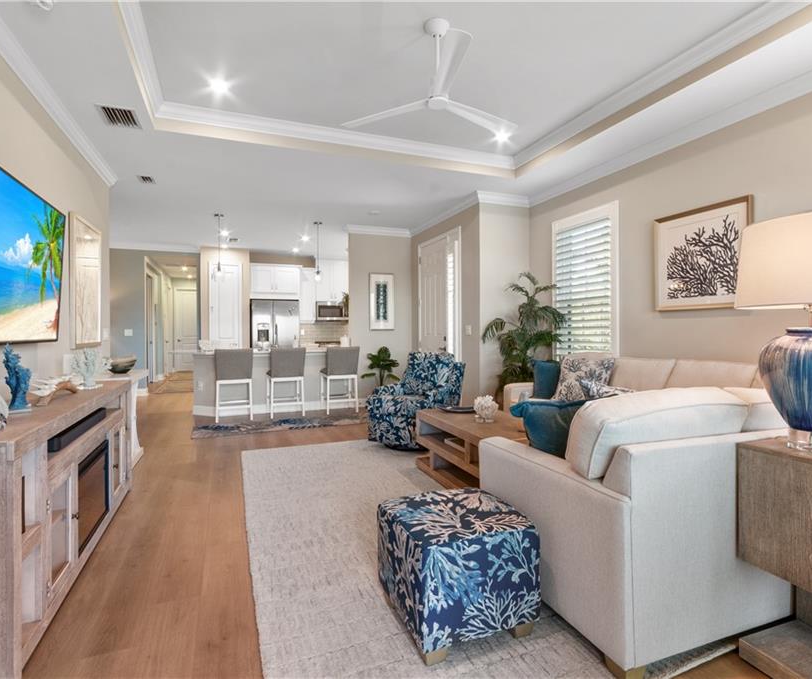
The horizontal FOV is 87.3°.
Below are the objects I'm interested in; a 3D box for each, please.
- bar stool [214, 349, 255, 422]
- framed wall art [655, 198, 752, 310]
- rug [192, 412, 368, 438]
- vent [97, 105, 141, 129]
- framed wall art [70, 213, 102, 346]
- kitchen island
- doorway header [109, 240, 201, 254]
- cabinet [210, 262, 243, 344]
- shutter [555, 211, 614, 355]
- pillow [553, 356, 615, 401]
[{"bbox_3d":[-2.325,0.603,5.753,0.461,0.956,0.475,0,1,-23],"label":"bar stool"},{"bbox_3d":[2.365,-0.645,3.422,0.045,0.809,0.753,0,1,-23],"label":"framed wall art"},{"bbox_3d":[-1.424,1.079,5.463,2.319,0.012,0.767,0,1,-23],"label":"rug"},{"bbox_3d":[-2.314,-1.792,3.446,0.270,0.025,0.340,-1,1,-23],"label":"vent"},{"bbox_3d":[-2.895,-0.492,3.871,0.040,1.130,0.780,-1,1,-23],"label":"framed wall art"},{"bbox_3d":[-1.978,0.611,6.394,2.280,0.910,1.000,0,1,-23],"label":"kitchen island"},{"bbox_3d":[-4.615,-1.697,7.894,1.450,0.170,0.120,-1,2,-23],"label":"doorway header"},{"bbox_3d":[-3.587,-0.222,8.525,0.560,2.500,0.350,0,1,-23],"label":"cabinet"},{"bbox_3d":[1.881,-0.490,4.589,0.080,1.660,0.870,0,1,-23],"label":"shutter"},{"bbox_3d":[1.792,0.404,4.300,0.510,0.480,0.160,0,-16,30],"label":"pillow"}]

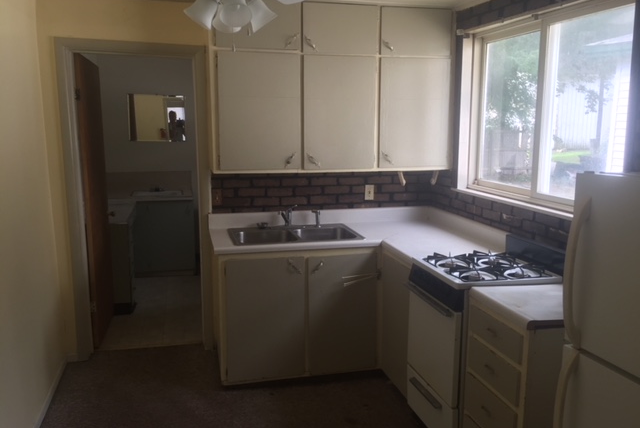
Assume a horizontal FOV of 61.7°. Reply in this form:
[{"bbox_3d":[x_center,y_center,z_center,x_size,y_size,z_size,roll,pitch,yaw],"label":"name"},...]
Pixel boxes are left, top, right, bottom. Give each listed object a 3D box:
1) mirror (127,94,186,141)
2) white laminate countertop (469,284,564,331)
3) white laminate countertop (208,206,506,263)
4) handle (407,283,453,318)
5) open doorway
[{"bbox_3d":[-1.827,-1.067,6.022,0.608,0.521,0.030,-2,10,-15],"label":"mirror"},{"bbox_3d":[1.031,0.391,2.378,0.615,0.036,0.475,-2,10,-15],"label":"white laminate countertop"},{"bbox_3d":[0.170,0.130,3.528,1.703,0.142,1.075,-2,10,-15],"label":"white laminate countertop"},{"bbox_3d":[0.562,0.451,2.831,0.052,0.034,0.480,-2,10,-15],"label":"handle"},{"bbox_3d":[-1.248,-0.061,3.733,0.944,2.172,0.130,-2,10,-15],"label":"open doorway"}]

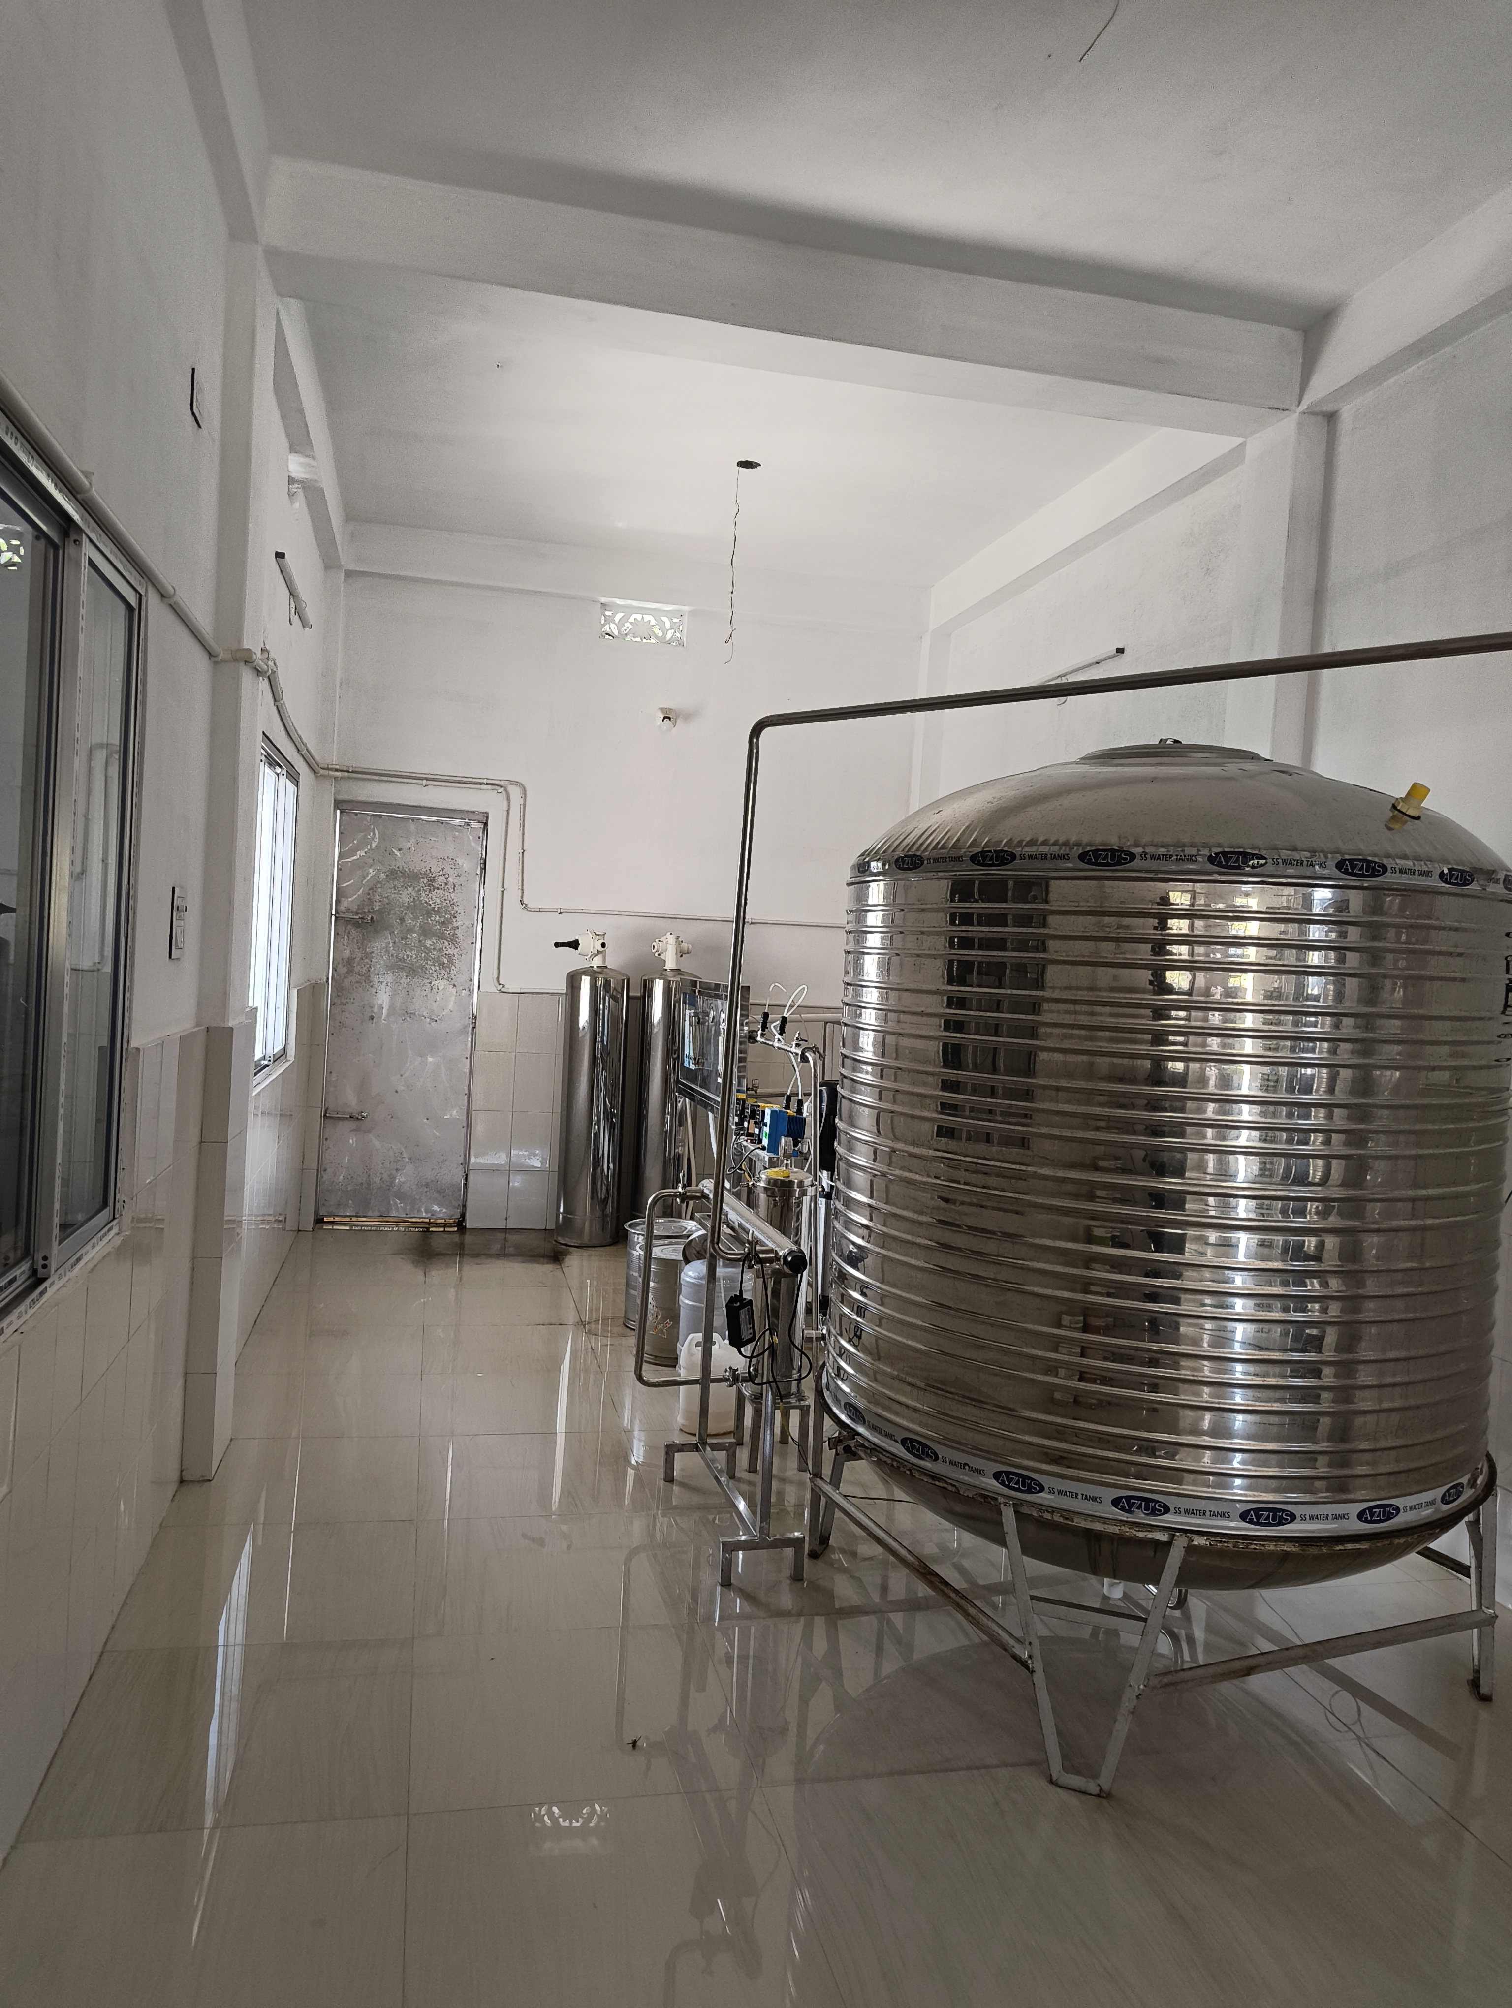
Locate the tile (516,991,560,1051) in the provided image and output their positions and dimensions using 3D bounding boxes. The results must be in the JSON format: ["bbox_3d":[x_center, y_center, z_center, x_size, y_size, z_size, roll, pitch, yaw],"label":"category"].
[{"bbox_3d":[-1.106,0.098,7.060,0.200,0.300,0.010,3,2,-13],"label":"tile"}]

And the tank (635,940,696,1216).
[{"bbox_3d":[-0.449,0.514,6.976,0.310,1.360,0.310,3,2,-13],"label":"tank"}]

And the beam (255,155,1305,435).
[{"bbox_3d":[0.171,-1.990,4.030,2.985,0.245,0.280,3,2,-13],"label":"beam"}]

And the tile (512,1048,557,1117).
[{"bbox_3d":[-1.115,0.399,7.040,0.203,0.300,0.010,3,2,-13],"label":"tile"}]

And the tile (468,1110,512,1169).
[{"bbox_3d":[-1.337,0.688,7.039,0.200,0.300,0.010,3,2,-13],"label":"tile"}]

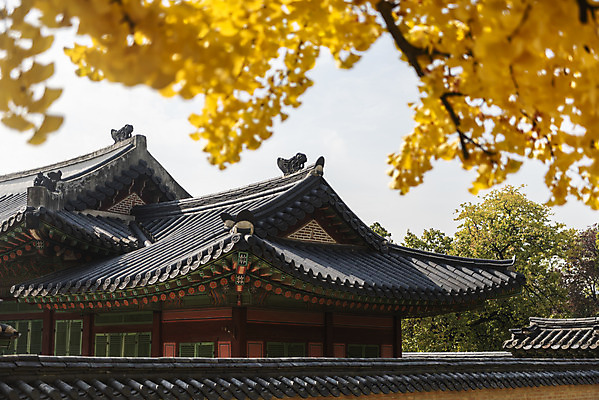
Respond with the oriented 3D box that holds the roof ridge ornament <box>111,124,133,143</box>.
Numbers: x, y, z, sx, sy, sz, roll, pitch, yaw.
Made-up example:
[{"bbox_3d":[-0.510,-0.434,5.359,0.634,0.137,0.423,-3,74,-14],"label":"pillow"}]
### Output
[{"bbox_3d":[-5.596,-2.081,29.307,0.780,0.520,0.230,-7,-12,34],"label":"roof ridge ornament"}]

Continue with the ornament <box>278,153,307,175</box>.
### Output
[{"bbox_3d":[-0.196,-0.873,22.804,0.740,0.510,0.220,-7,-12,34],"label":"ornament"}]

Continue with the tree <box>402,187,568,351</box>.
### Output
[{"bbox_3d":[8.272,4.045,40.919,7.600,9.443,7.000,0,-10,0],"label":"tree"}]

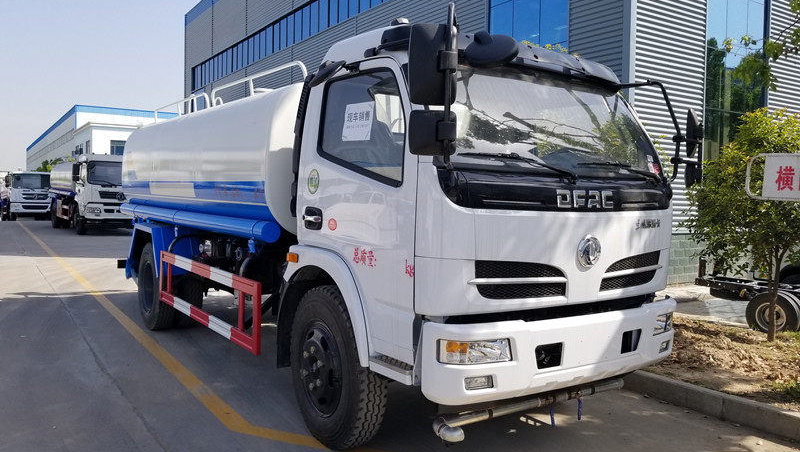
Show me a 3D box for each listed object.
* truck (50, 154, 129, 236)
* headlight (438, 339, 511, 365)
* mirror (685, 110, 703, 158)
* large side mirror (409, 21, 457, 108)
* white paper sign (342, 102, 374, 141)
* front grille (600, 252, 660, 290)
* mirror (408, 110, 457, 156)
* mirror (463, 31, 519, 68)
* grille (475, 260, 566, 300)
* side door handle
[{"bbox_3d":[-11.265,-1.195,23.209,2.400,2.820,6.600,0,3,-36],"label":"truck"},{"bbox_3d":[0.361,0.616,2.954,0.390,0.125,0.130,1,3,-26],"label":"headlight"},{"bbox_3d":[2.044,-0.644,4.184,0.085,0.350,0.200,4,3,34],"label":"mirror"},{"bbox_3d":[0.156,-0.777,2.890,0.225,0.385,0.090,2,2,-5],"label":"large side mirror"},{"bbox_3d":[-0.234,-0.581,3.368,0.004,0.210,0.297,6,2,-36],"label":"white paper sign"},{"bbox_3d":[1.427,0.285,3.743,0.670,0.235,0.080,0,3,-39],"label":"front grille"},{"bbox_3d":[0.157,-0.449,2.900,0.222,0.218,0.085,2,2,-5],"label":"mirror"},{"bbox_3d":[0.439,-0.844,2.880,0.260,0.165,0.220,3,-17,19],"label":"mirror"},{"bbox_3d":[0.635,0.281,3.167,0.670,0.235,0.080,0,3,-33],"label":"grille"},{"bbox_3d":[-0.560,-0.048,3.860,0.060,0.150,0.225,0,3,-36],"label":"side door handle"}]

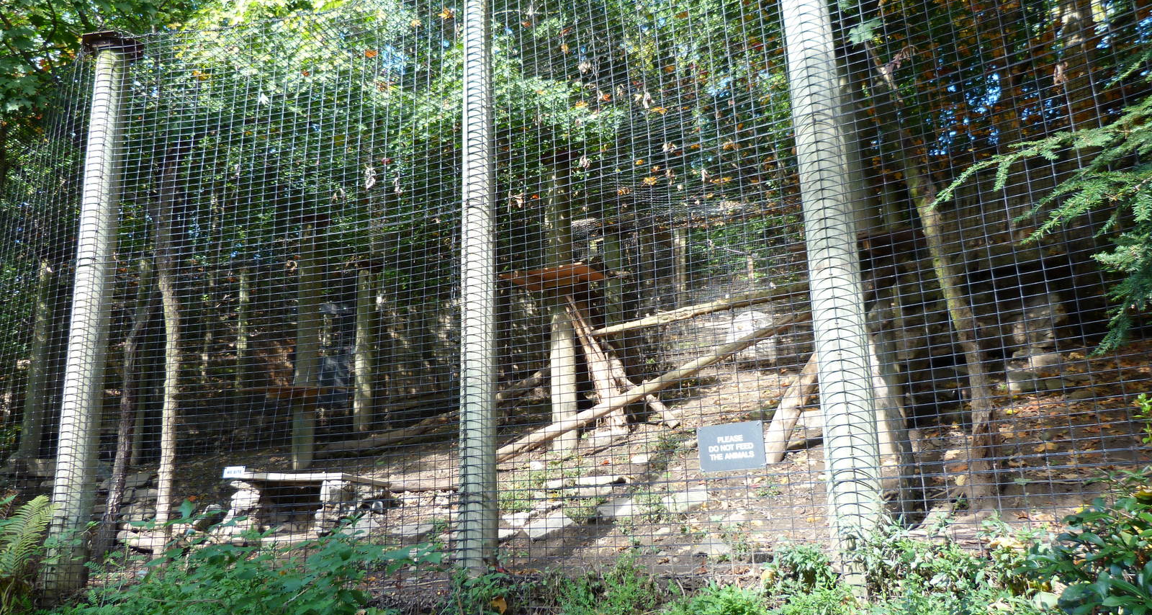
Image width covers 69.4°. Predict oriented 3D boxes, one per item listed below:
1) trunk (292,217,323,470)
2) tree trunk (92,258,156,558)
[{"bbox_3d":[-3.175,0.385,9.844,0.250,3.020,0.250,-2,-13,0],"label":"trunk"},{"bbox_3d":[-3.524,0.740,6.570,0.280,2.370,0.200,-2,-13,0],"label":"tree trunk"}]

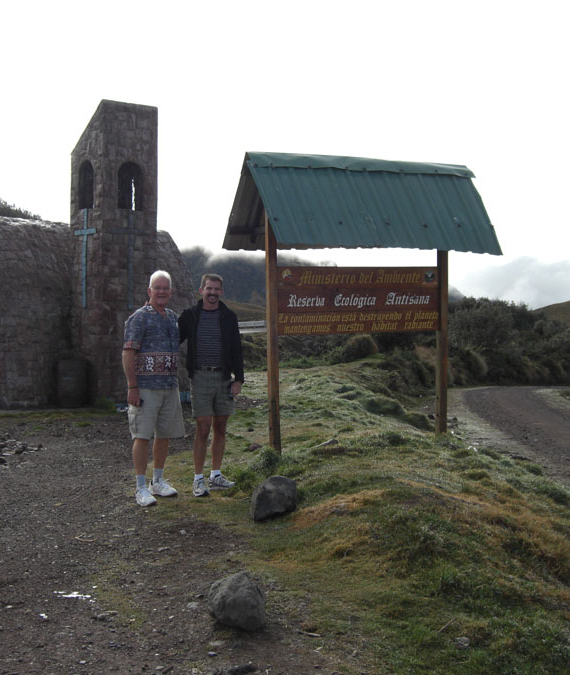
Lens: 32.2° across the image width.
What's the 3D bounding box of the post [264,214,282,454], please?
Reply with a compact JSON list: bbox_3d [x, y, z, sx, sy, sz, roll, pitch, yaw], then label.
[{"bbox_3d":[-0.125,-0.075,9.900,0.085,2.500,0.085,-1,0,-29],"label":"post"}]

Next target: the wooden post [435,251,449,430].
[{"bbox_3d":[1.716,-0.148,10.800,0.085,2.370,0.085,1,0,-29],"label":"wooden post"}]

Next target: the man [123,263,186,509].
[{"bbox_3d":[-1.030,0.378,7.870,0.550,1.800,0.400,1,0,-27],"label":"man"}]

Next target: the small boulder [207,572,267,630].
[{"bbox_3d":[-0.231,1.250,4.720,0.280,0.250,0.260,0,0,-11],"label":"small boulder"}]

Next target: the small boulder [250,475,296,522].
[{"bbox_3d":[-0.080,1.130,6.950,0.330,0.300,0.300,0,0,-11],"label":"small boulder"}]

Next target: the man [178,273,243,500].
[{"bbox_3d":[-0.670,0.384,8.150,0.600,1.790,0.380,0,0,-9],"label":"man"}]

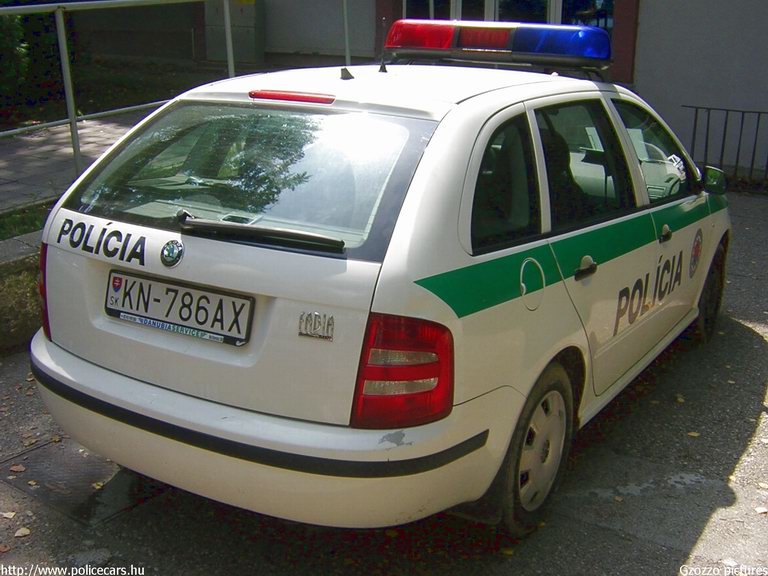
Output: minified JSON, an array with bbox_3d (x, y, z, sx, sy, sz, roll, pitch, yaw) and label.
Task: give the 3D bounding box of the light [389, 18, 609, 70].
[{"bbox_3d":[0.495,-1.079,3.511,1.050,0.165,0.260,11,17,31],"label":"light"}]

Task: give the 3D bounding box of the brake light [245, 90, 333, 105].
[{"bbox_3d":[-0.273,-0.576,2.392,0.315,0.030,0.040,11,17,31],"label":"brake light"}]

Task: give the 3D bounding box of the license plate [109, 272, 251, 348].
[{"bbox_3d":[-0.557,0.048,2.119,0.530,0.130,0.020,10,4,31],"label":"license plate"}]

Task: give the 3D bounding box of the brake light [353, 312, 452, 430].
[{"bbox_3d":[0.042,0.202,1.865,0.205,0.295,0.160,11,17,31],"label":"brake light"}]

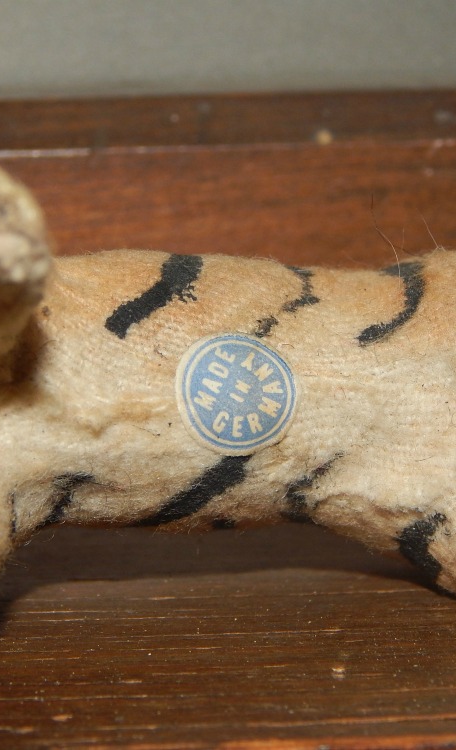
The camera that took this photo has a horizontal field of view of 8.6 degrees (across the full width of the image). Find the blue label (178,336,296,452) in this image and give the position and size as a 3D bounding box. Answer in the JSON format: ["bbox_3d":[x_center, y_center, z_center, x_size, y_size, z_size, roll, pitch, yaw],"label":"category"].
[{"bbox_3d":[0.001,0.002,0.284,0.011,0.001,0.011,30,82,-2],"label":"blue label"}]

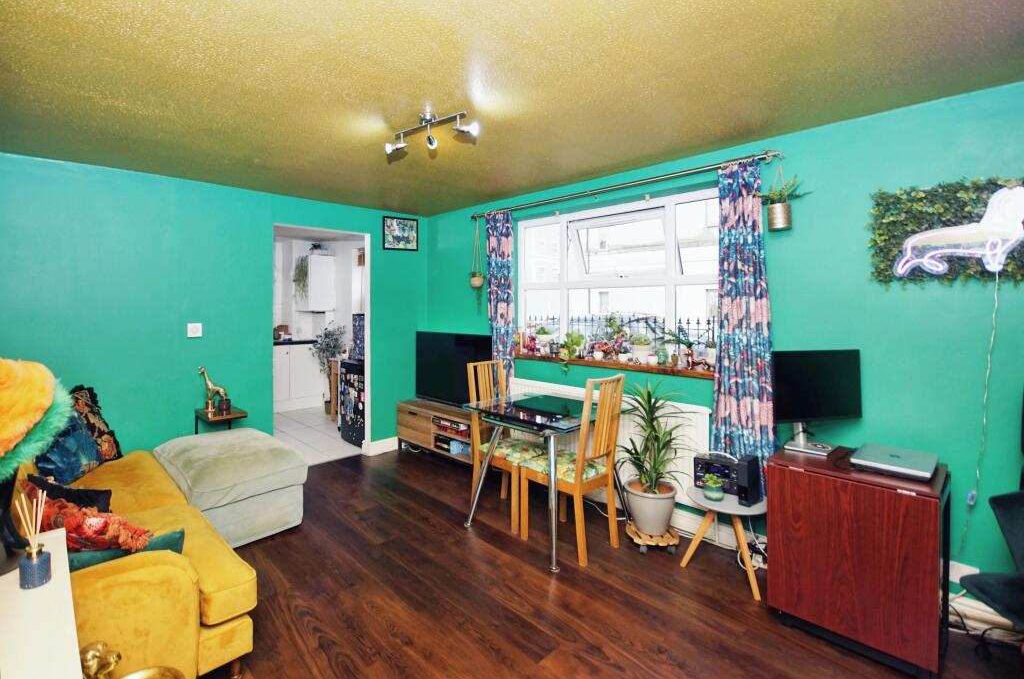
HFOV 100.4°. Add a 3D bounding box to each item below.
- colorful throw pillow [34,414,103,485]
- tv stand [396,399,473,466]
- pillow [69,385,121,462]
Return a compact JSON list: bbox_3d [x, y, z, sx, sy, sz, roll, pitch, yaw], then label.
[{"bbox_3d":[-2.575,0.642,2.500,0.150,0.410,0.420,-26,6,-7],"label":"colorful throw pillow"},{"bbox_3d":[-0.585,0.892,4.030,1.080,0.480,0.400,2,4,44],"label":"tv stand"},{"bbox_3d":[-2.660,0.551,2.650,0.150,0.440,0.430,-22,-2,12],"label":"pillow"}]

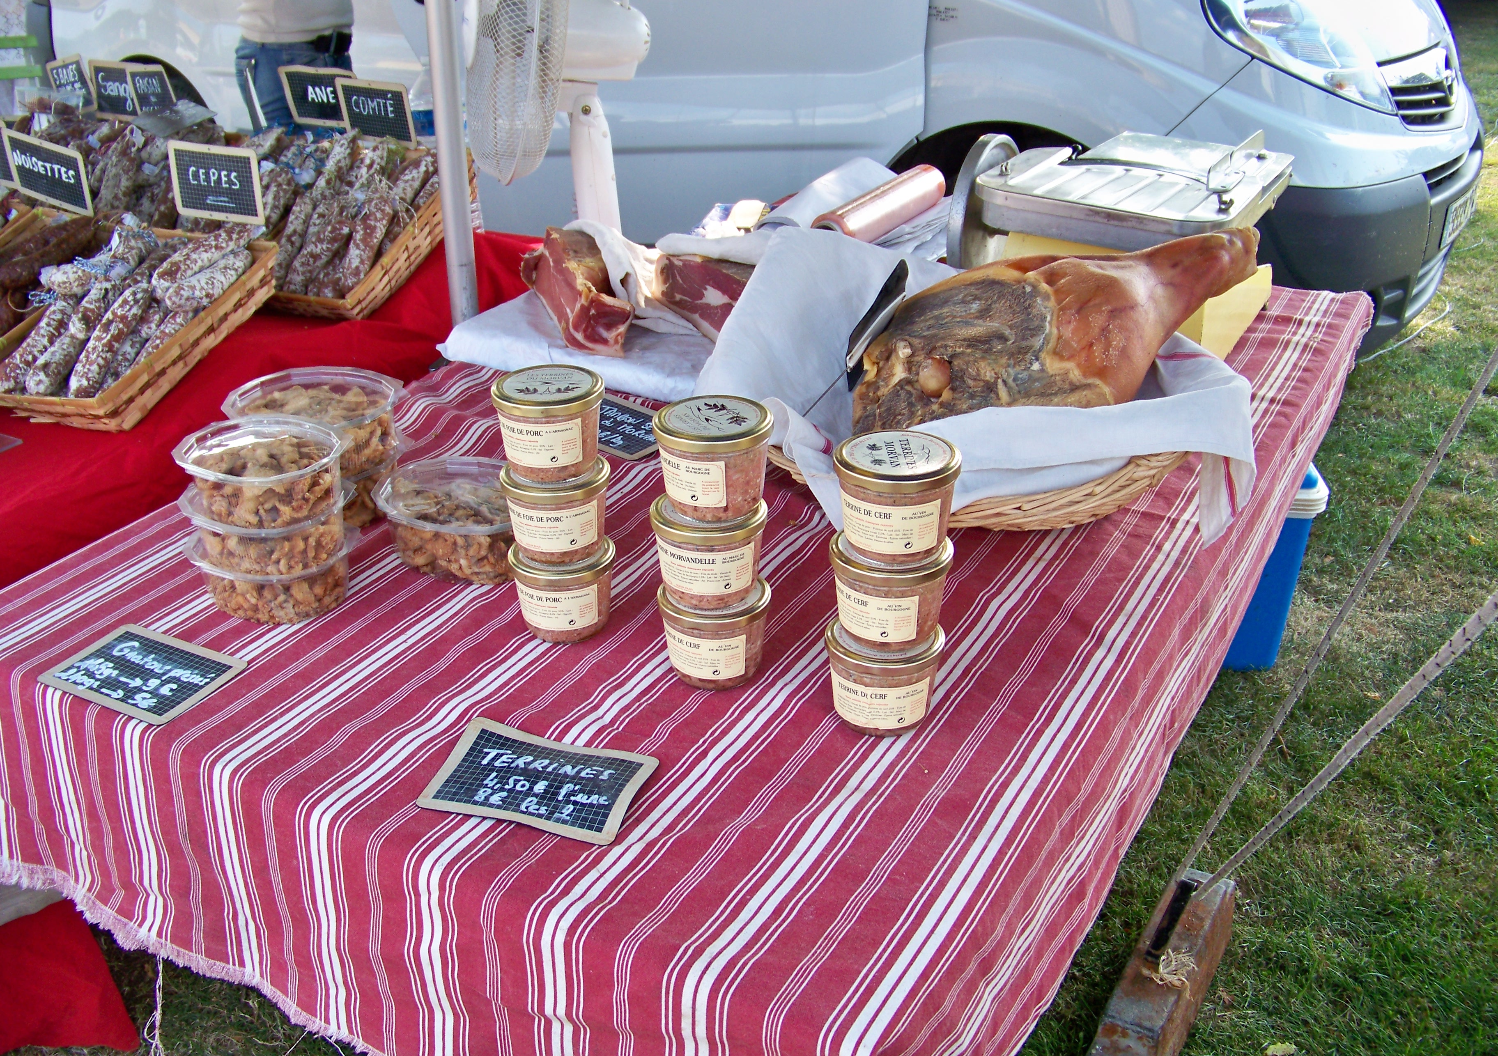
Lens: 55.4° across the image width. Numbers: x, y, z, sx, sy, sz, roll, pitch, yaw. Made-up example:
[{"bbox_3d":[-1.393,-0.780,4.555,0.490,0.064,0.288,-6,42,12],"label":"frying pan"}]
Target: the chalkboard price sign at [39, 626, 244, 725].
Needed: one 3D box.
[{"bbox_3d":[-0.476,0.112,1.122,0.140,0.006,0.091,11,29,23],"label":"chalkboard price sign"}]

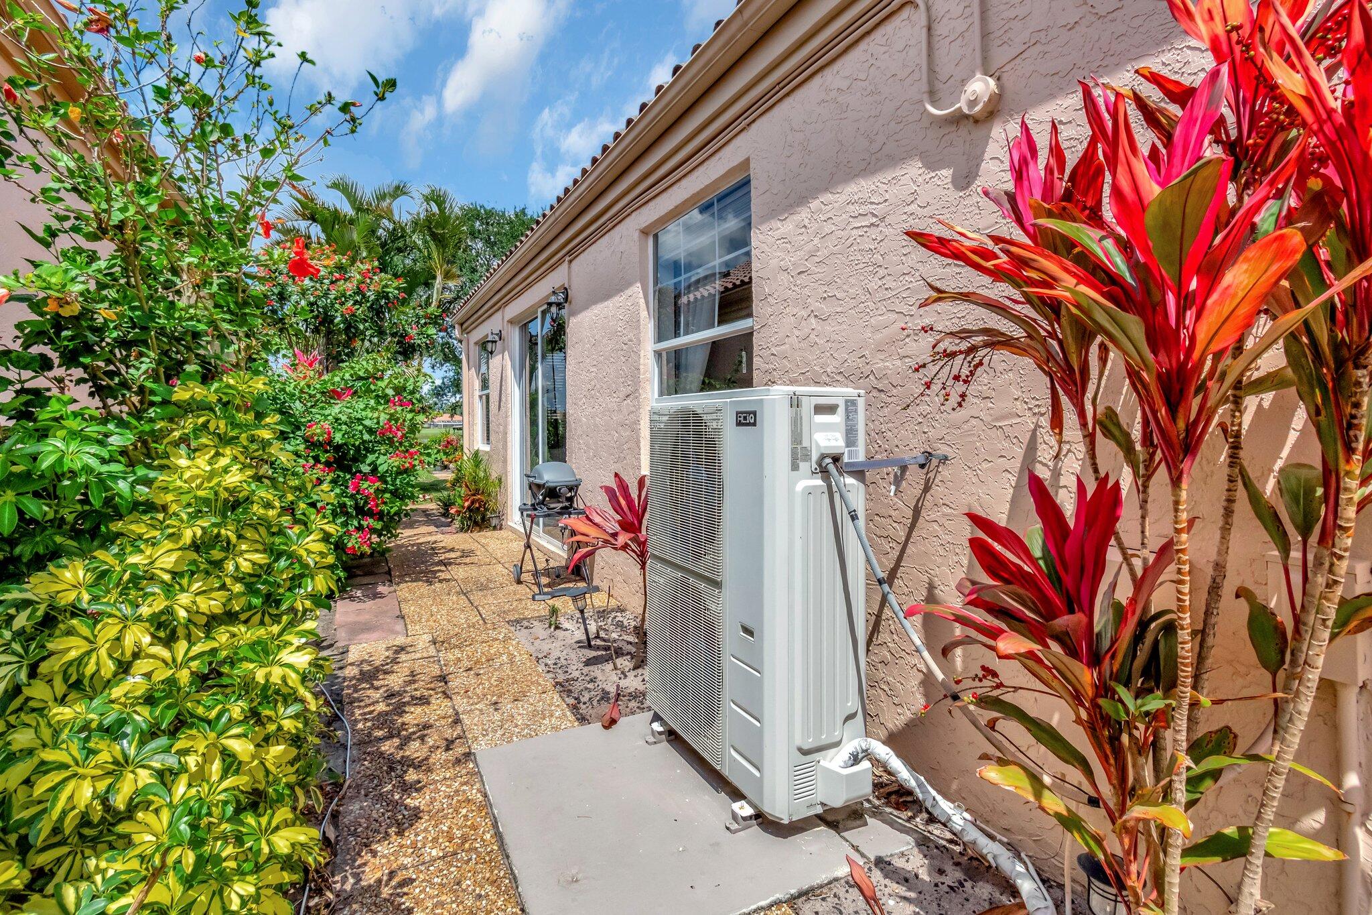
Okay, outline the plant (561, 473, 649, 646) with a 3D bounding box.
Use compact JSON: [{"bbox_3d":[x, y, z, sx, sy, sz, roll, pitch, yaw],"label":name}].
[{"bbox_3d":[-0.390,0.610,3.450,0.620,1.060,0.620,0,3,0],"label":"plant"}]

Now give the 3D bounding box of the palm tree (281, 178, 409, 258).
[{"bbox_3d":[-5.800,-1.950,10.500,2.300,5.400,2.300,-2,3,-28],"label":"palm tree"}]

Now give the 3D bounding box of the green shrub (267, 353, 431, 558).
[{"bbox_3d":[-3.750,-0.100,6.850,1.650,2.050,1.650,-2,3,-28],"label":"green shrub"}]

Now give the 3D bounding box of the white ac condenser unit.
[{"bbox_3d":[0.220,0.450,2.350,0.380,1.370,0.950,-2,3,-28],"label":"white ac condenser unit"}]

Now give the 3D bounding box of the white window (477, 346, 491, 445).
[{"bbox_3d":[-3.060,-0.940,9.350,0.100,1.650,1.320,-2,3,-28],"label":"white window"}]

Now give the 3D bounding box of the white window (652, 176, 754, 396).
[{"bbox_3d":[0.065,-0.685,3.680,0.100,1.600,1.320,-2,3,-28],"label":"white window"}]

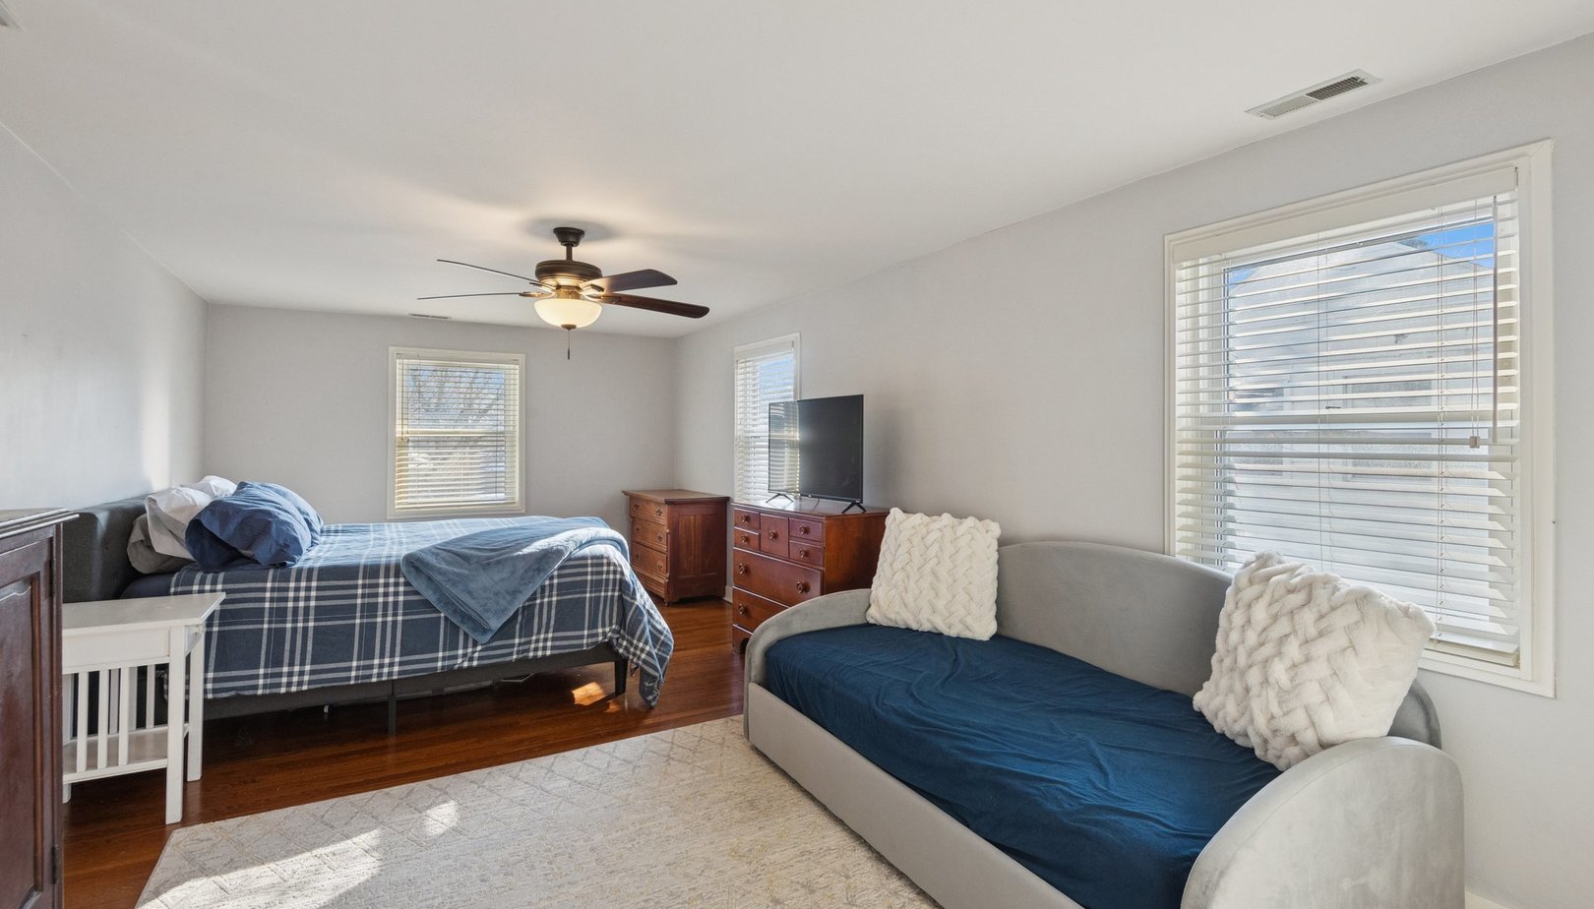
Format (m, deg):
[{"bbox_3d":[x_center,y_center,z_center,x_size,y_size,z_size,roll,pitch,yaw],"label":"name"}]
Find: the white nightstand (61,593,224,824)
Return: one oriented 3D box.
[{"bbox_3d":[-2.355,0.898,2.477,0.506,0.686,0.485,0,1,-31],"label":"white nightstand"}]

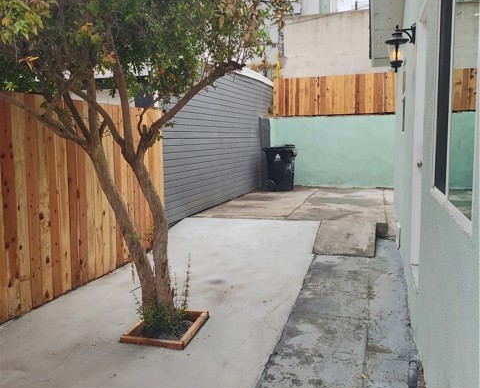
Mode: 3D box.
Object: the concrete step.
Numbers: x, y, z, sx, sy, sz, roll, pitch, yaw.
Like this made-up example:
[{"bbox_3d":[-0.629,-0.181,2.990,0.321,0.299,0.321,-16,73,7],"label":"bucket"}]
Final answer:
[{"bbox_3d":[1.530,0.642,6.670,0.790,0.200,1.258,2,7,16],"label":"concrete step"}]

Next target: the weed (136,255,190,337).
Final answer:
[{"bbox_3d":[-0.613,0.781,3.615,0.410,0.530,0.360,0,7,0],"label":"weed"}]

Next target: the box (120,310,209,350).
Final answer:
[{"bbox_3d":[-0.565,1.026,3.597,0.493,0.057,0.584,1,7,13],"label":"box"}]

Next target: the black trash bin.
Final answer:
[{"bbox_3d":[0.959,-0.635,11.250,0.780,1.090,0.630,2,7,15],"label":"black trash bin"}]

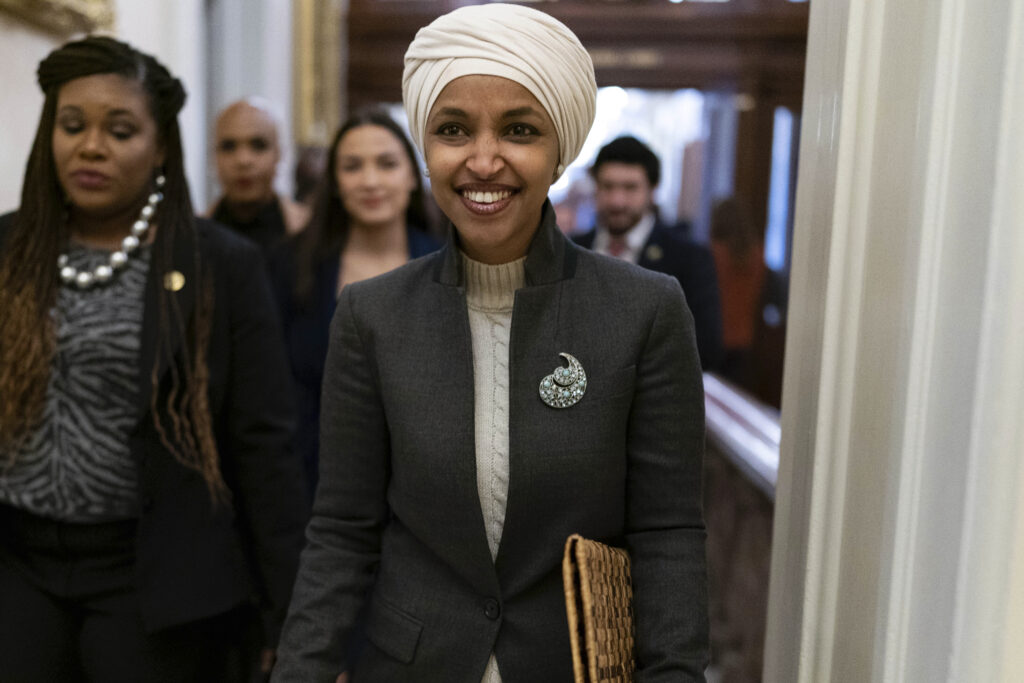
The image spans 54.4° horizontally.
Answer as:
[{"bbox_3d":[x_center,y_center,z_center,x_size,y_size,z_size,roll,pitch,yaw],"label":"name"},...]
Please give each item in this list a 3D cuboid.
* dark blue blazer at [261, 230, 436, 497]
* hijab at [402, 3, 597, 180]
[{"bbox_3d":[-0.281,0.107,1.995,0.470,0.660,0.270,1,8,-3],"label":"dark blue blazer"},{"bbox_3d":[-0.013,-0.260,1.050,0.205,0.195,0.245,2,7,6],"label":"hijab"}]

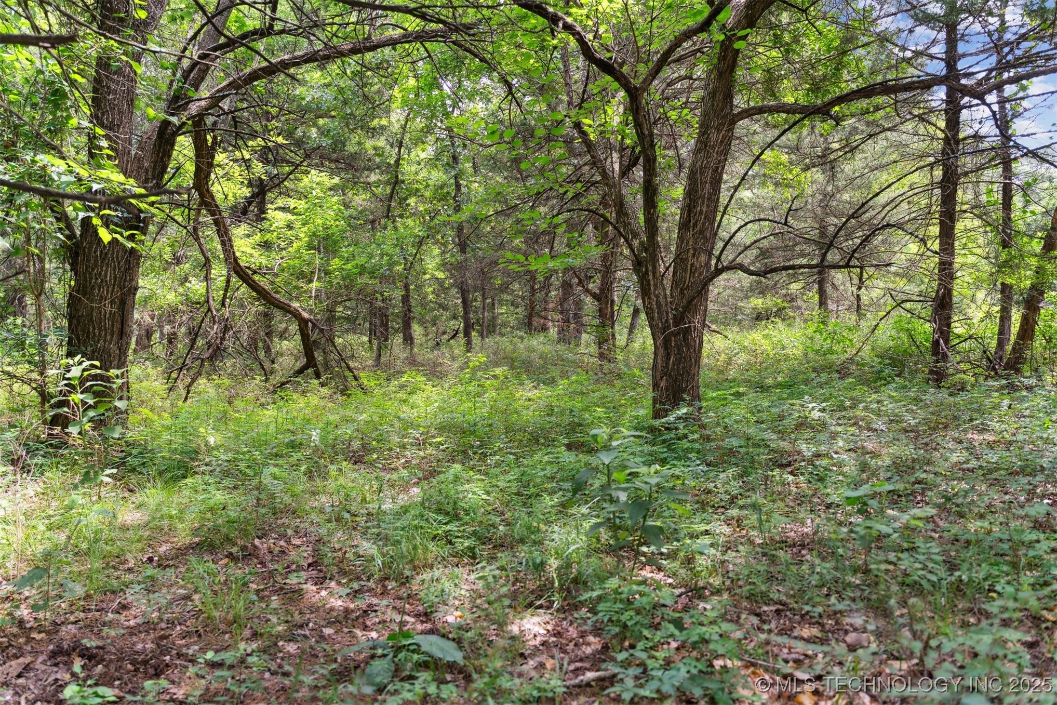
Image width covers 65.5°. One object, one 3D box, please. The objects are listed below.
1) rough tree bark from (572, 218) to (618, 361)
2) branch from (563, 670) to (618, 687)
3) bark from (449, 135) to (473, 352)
[{"bbox_3d":[1.060,-0.999,13.111,0.711,2.257,0.421,0,5,5],"label":"rough tree bark"},{"bbox_3d":[0.210,1.093,2.786,0.216,0.026,0.035,-2,5,-24],"label":"branch"},{"bbox_3d":[-1.239,-1.986,15.144,0.228,3.975,0.228,-3,5,-4],"label":"bark"}]

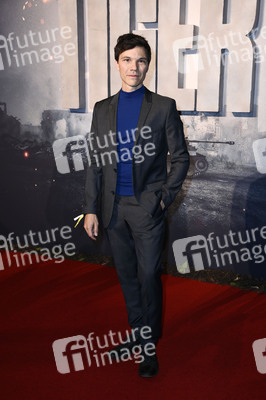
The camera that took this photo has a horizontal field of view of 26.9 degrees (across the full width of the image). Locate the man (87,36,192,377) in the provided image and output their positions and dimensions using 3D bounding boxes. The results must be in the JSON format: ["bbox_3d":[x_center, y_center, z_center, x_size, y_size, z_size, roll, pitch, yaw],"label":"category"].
[{"bbox_3d":[0.020,0.028,2.948,0.520,1.780,0.400,4,14,17],"label":"man"}]

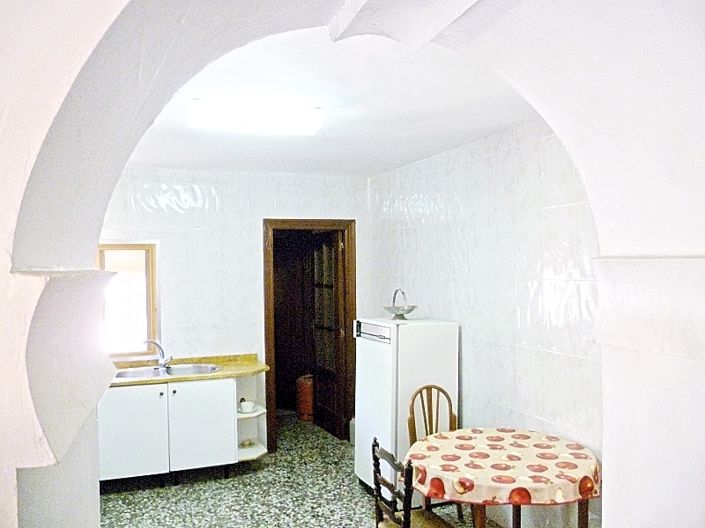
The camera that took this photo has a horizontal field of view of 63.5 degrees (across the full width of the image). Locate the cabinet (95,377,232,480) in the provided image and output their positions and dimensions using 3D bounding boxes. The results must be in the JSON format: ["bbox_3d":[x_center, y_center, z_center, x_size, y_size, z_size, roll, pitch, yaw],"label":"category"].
[{"bbox_3d":[-1.513,1.275,4.656,1.064,0.729,0.522,0,0,-22],"label":"cabinet"}]

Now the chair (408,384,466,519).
[{"bbox_3d":[0.592,1.260,3.581,0.433,0.916,0.463,0,0,-22],"label":"chair"}]

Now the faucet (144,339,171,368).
[{"bbox_3d":[-1.639,0.771,4.792,0.246,0.236,0.069,0,0,-38],"label":"faucet"}]

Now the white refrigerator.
[{"bbox_3d":[0.400,1.067,4.279,0.552,1.305,0.569,0,0,-24],"label":"white refrigerator"}]

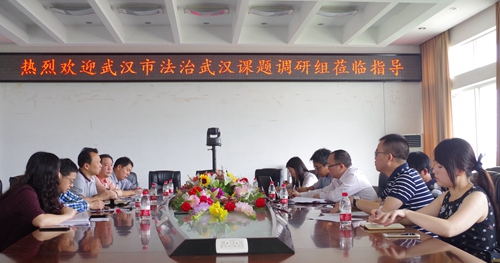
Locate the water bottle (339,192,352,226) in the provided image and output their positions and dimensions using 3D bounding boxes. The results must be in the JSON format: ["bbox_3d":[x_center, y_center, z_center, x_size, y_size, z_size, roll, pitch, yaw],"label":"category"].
[{"bbox_3d":[0.540,0.439,2.820,0.062,0.185,0.062,0,-4,0],"label":"water bottle"}]

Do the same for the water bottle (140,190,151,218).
[{"bbox_3d":[-0.632,0.452,3.029,0.061,0.177,0.061,-1,-4,-5],"label":"water bottle"}]

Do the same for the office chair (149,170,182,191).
[{"bbox_3d":[-1.220,1.071,7.200,0.560,1.010,0.620,0,-4,-10],"label":"office chair"}]

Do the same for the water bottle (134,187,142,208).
[{"bbox_3d":[-0.869,0.525,3.905,0.061,0.177,0.061,-1,-4,-5],"label":"water bottle"}]

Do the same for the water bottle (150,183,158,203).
[{"bbox_3d":[-0.915,0.577,4.770,0.062,0.185,0.062,0,-4,0],"label":"water bottle"}]

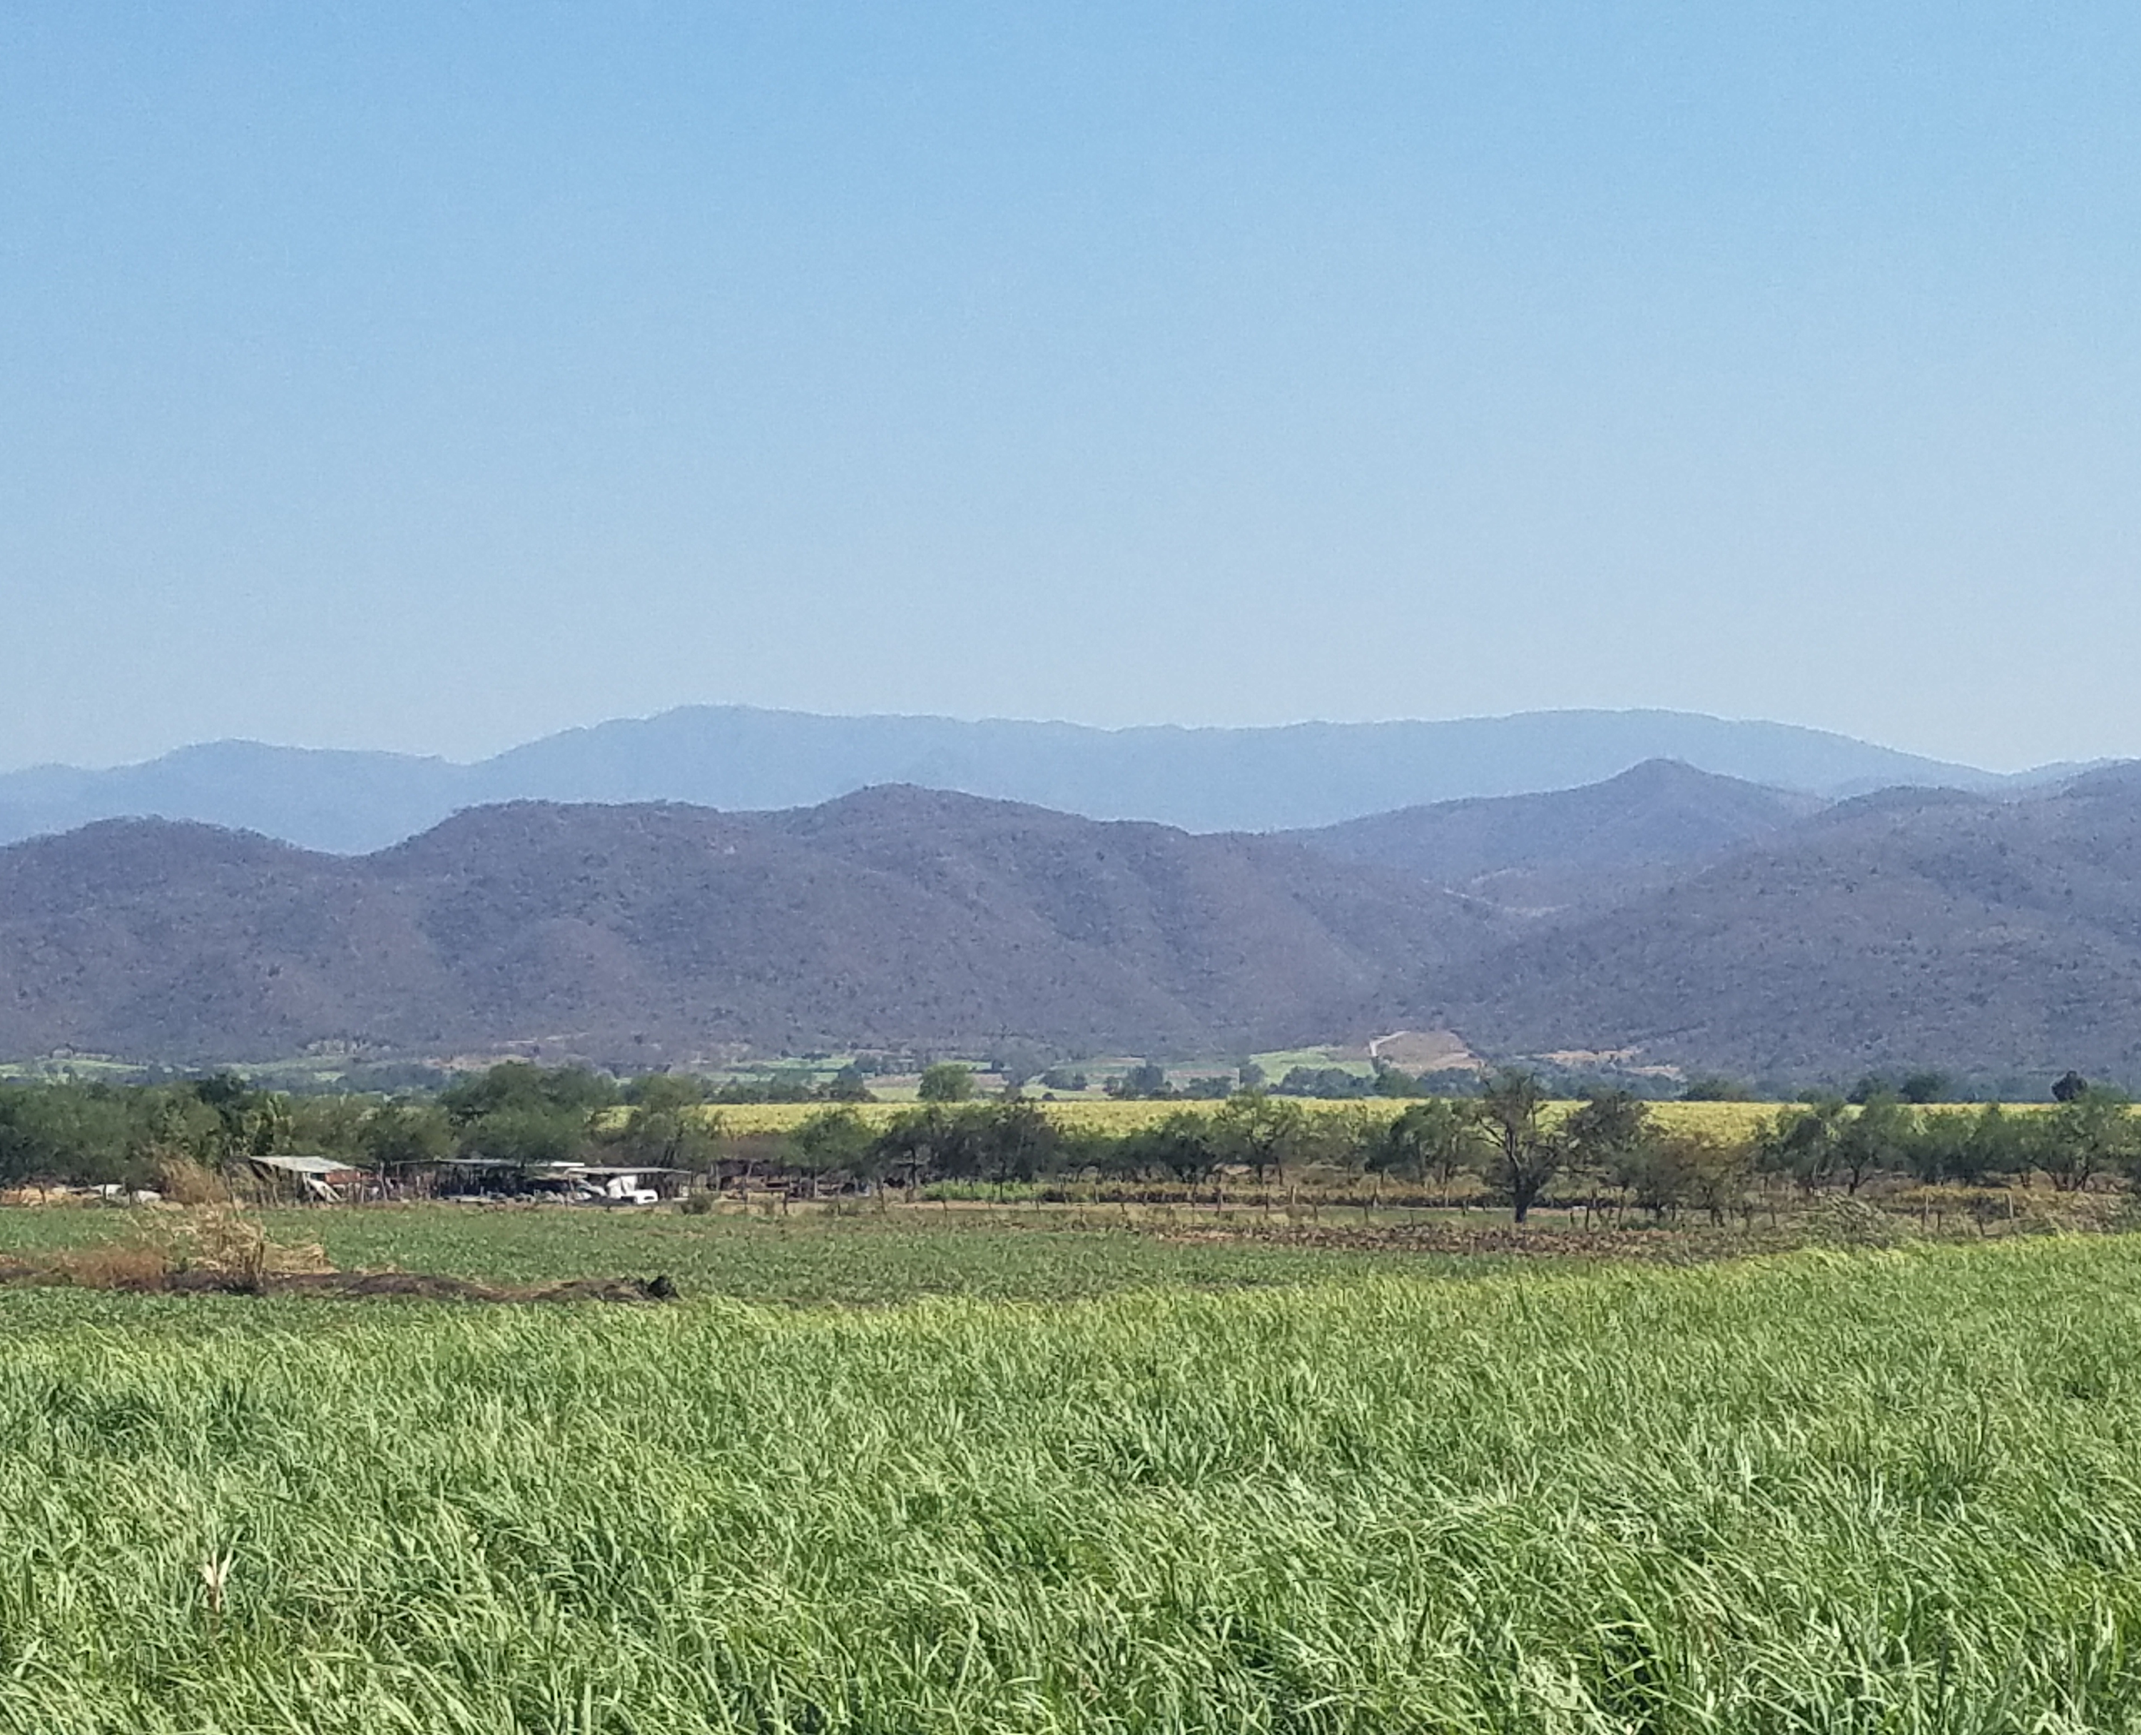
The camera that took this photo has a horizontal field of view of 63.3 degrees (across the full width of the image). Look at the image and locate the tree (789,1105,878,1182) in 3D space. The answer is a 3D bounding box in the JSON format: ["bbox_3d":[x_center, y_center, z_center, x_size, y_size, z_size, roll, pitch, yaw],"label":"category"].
[{"bbox_3d":[-15.340,18.100,113.000,5.470,5.000,5.200,0,-6,0],"label":"tree"}]

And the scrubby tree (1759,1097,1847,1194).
[{"bbox_3d":[44.650,16.920,106.000,5.240,5.890,4.980,0,-6,0],"label":"scrubby tree"}]

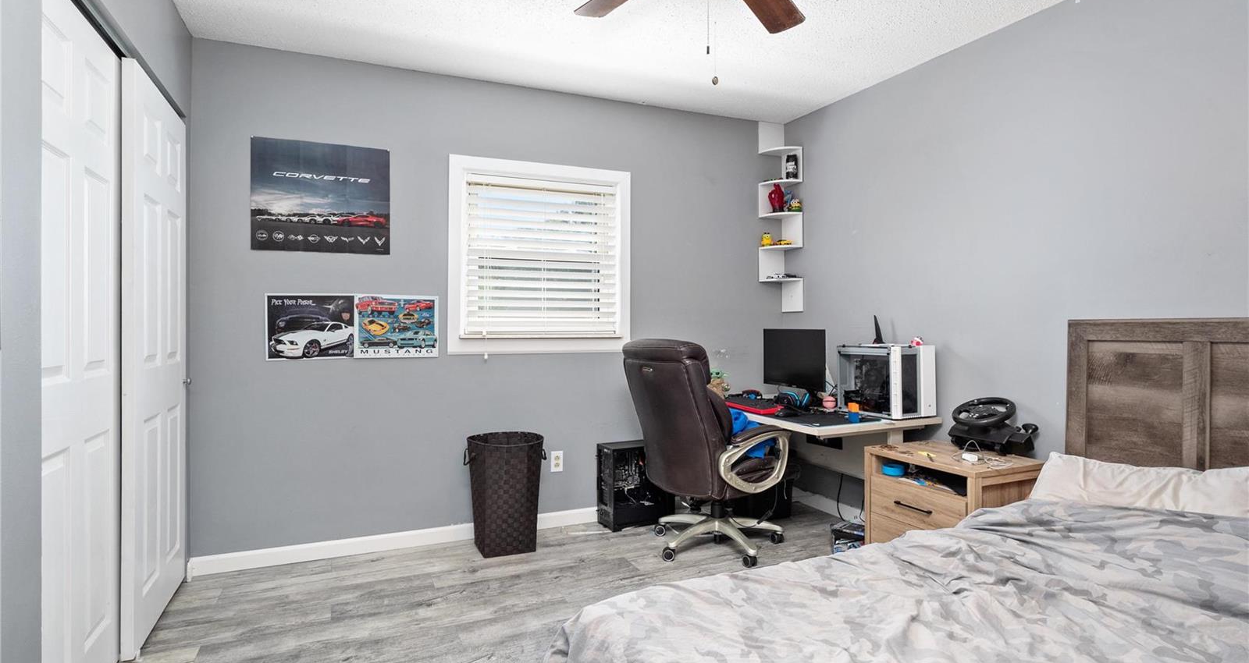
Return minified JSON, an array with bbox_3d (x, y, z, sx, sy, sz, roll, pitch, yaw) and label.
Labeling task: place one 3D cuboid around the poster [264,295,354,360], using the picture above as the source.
[{"bbox_3d":[-1.497,-0.019,3.006,0.395,0.313,0.010,0,1,-24],"label":"poster"}]

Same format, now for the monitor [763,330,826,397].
[{"bbox_3d":[1.036,0.203,3.711,0.170,0.430,0.555,0,0,-24],"label":"monitor"}]

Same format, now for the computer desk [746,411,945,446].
[{"bbox_3d":[0.932,0.760,3.389,0.790,0.705,1.200,0,1,-24],"label":"computer desk"}]

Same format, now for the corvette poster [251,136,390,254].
[{"bbox_3d":[-1.471,-0.653,3.050,0.610,0.534,0.010,0,0,-24],"label":"corvette poster"}]

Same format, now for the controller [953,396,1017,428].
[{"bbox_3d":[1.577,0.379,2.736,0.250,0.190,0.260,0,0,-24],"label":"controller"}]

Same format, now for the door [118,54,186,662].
[{"bbox_3d":[-1.843,0.094,2.466,0.039,2.040,0.760,0,0,-24],"label":"door"}]

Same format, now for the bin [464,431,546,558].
[{"bbox_3d":[-0.610,0.826,3.189,0.410,0.570,0.380,0,1,-24],"label":"bin"}]

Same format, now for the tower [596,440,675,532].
[{"bbox_3d":[0.071,0.887,3.640,0.410,0.457,0.195,0,0,-24],"label":"tower"}]

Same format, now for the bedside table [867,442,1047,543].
[{"bbox_3d":[1.410,0.830,2.690,0.430,0.588,0.570,0,0,-24],"label":"bedside table"}]

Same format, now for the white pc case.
[{"bbox_3d":[1.336,0.242,3.194,0.250,0.358,0.415,0,0,-24],"label":"white pc case"}]

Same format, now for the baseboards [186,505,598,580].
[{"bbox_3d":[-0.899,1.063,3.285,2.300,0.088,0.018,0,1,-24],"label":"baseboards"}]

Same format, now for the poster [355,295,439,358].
[{"bbox_3d":[-1.160,-0.023,3.194,0.405,0.319,0.008,0,0,-24],"label":"poster"}]

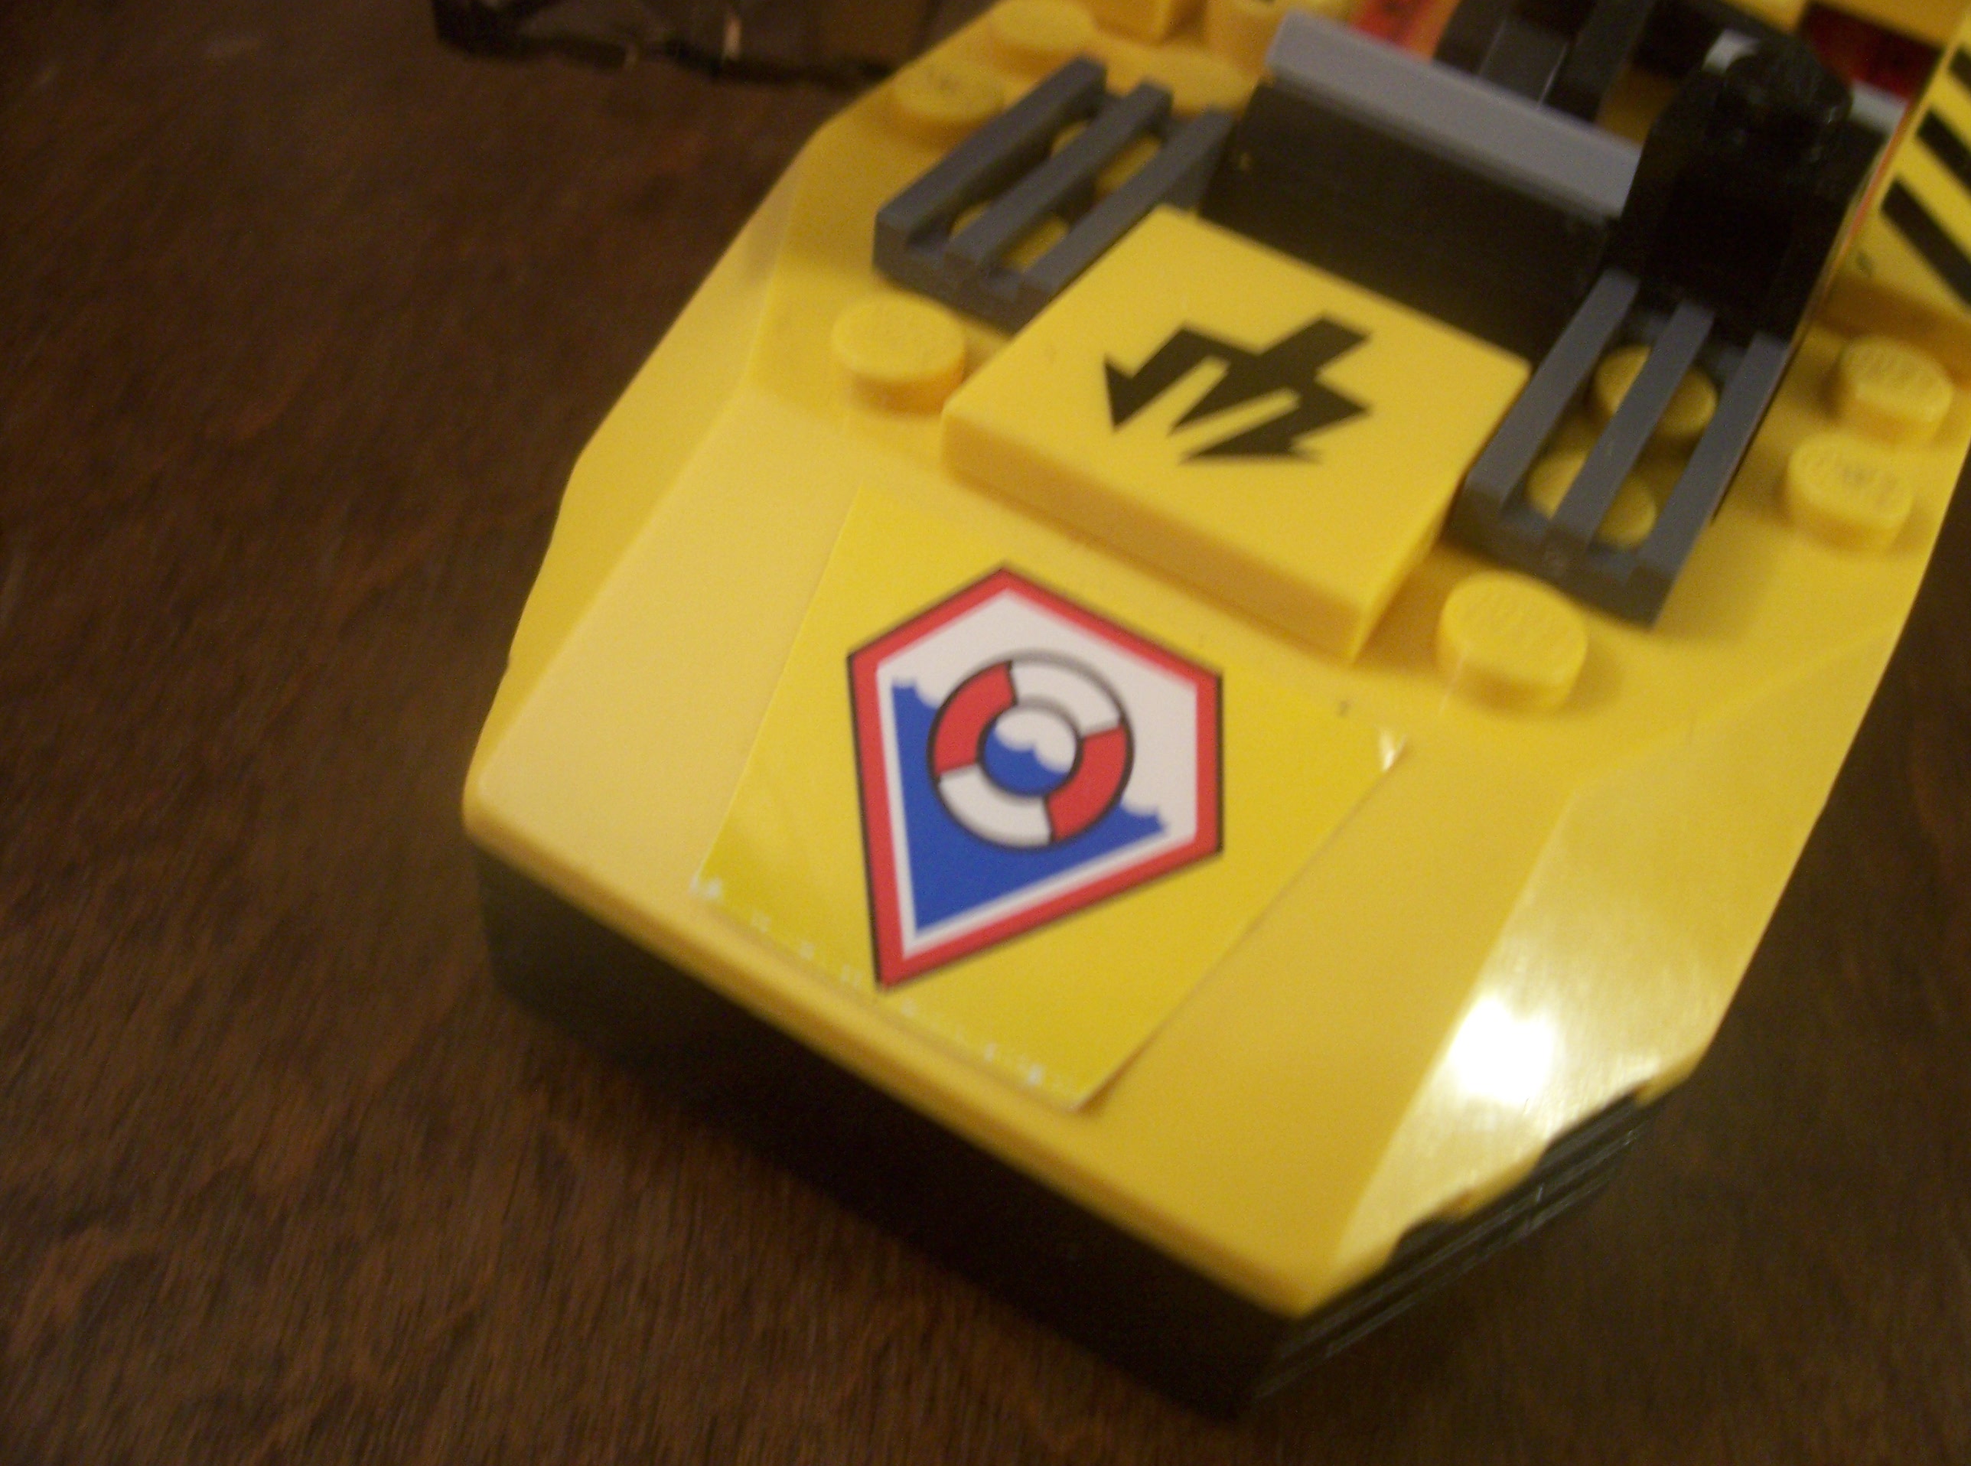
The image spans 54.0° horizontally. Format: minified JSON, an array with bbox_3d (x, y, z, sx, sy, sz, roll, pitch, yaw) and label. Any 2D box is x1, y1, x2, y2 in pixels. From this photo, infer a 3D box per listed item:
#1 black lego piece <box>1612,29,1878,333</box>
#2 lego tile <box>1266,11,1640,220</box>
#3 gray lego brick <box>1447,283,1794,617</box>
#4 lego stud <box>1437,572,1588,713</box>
[{"bbox_3d":[0.030,-0.021,0.076,0.008,0.011,0.008,28,51,15],"label":"black lego piece"},{"bbox_3d":[0.019,-0.025,0.078,0.016,0.003,0.003,28,51,15],"label":"lego tile"},{"bbox_3d":[0.024,-0.011,0.072,0.008,0.003,0.016,28,51,15],"label":"gray lego brick"},{"bbox_3d":[0.017,-0.003,0.065,0.005,0.002,0.005,4,49,-5],"label":"lego stud"}]

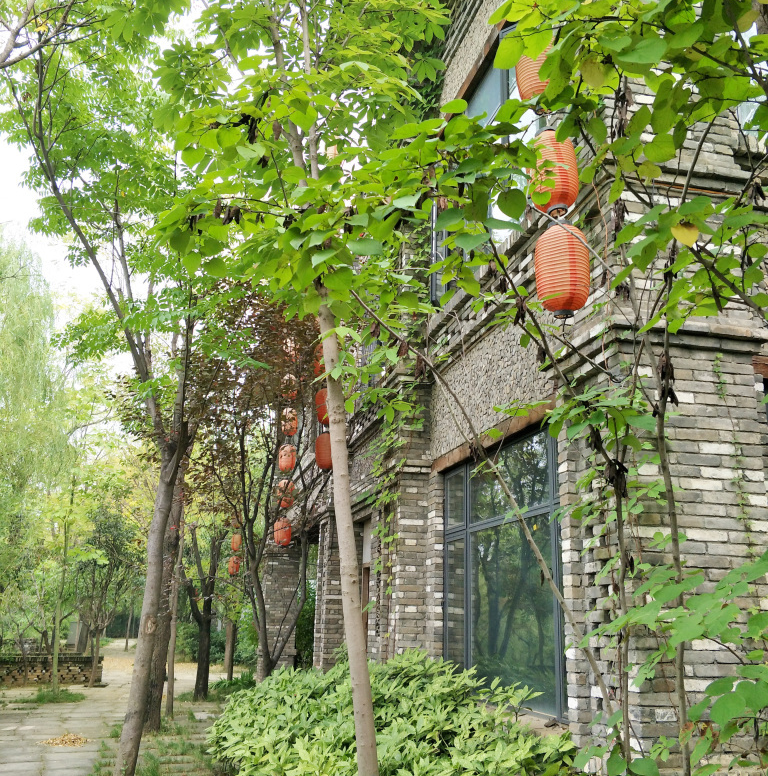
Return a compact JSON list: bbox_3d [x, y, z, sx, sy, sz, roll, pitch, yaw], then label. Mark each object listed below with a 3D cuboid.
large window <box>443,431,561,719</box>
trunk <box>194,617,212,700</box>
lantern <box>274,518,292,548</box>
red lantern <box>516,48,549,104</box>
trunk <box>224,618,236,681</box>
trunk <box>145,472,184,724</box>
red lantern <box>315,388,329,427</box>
[{"bbox_3d":[0.860,1.354,5.298,0.110,1.820,2.220,7,-18,-15],"label":"large window"},{"bbox_3d":[-3.346,4.988,13.168,0.240,1.429,0.240,4,-18,-16],"label":"trunk"},{"bbox_3d":[-1.675,2.402,11.800,0.280,0.485,0.280,7,-18,-15],"label":"lantern"},{"bbox_3d":[0.781,-1.576,3.580,0.255,0.450,0.255,5,-15,-12],"label":"red lantern"},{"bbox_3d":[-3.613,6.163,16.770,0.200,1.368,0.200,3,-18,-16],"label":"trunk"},{"bbox_3d":[-3.131,2.974,10.156,0.260,3.444,0.260,5,-18,-16],"label":"trunk"},{"bbox_3d":[-0.676,0.224,8.350,0.255,0.440,0.255,5,-15,-12],"label":"red lantern"}]

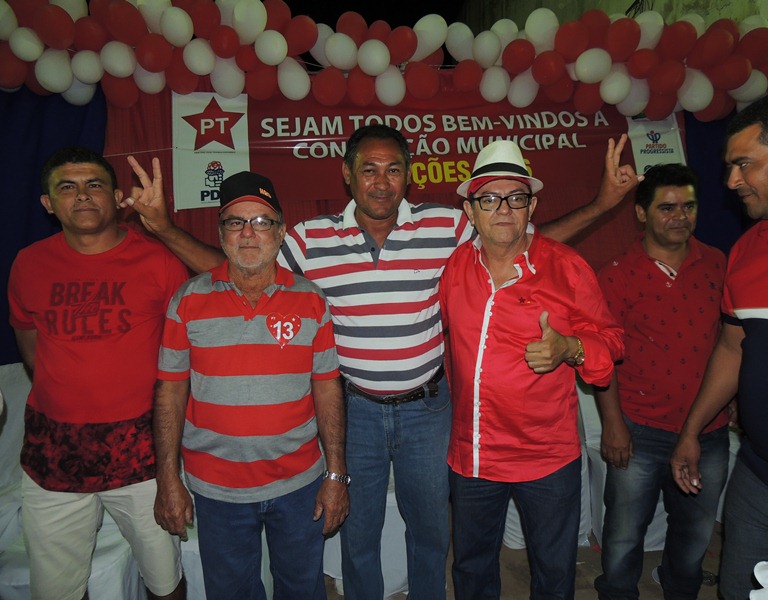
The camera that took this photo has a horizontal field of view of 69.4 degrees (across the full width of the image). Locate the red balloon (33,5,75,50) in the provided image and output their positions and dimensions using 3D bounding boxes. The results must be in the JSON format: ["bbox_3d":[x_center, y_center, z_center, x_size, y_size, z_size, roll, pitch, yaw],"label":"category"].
[{"bbox_3d":[-1.559,-1.287,2.620,0.175,0.190,0.185,-1,9,0],"label":"red balloon"}]

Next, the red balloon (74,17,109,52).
[{"bbox_3d":[-1.355,-1.230,2.570,0.145,0.155,0.160,0,6,0],"label":"red balloon"}]

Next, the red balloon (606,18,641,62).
[{"bbox_3d":[1.116,-1.207,2.580,0.148,0.185,0.150,5,6,-1],"label":"red balloon"}]

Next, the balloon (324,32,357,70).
[{"bbox_3d":[-0.194,-1.131,2.530,0.150,0.165,0.160,0,6,0],"label":"balloon"}]

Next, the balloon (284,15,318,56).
[{"bbox_3d":[-0.380,-1.223,2.570,0.145,0.180,0.150,10,6,-1],"label":"balloon"}]

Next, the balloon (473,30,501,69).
[{"bbox_3d":[0.536,-1.310,2.900,0.147,0.182,0.160,-1,9,0],"label":"balloon"}]

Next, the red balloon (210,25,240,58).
[{"bbox_3d":[-0.720,-1.172,2.520,0.138,0.150,0.155,0,6,0],"label":"red balloon"}]

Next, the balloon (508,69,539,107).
[{"bbox_3d":[0.729,-1.111,2.900,0.160,0.185,0.165,-1,9,0],"label":"balloon"}]

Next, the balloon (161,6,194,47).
[{"bbox_3d":[-1.075,-1.417,2.880,0.172,0.195,0.172,-1,5,0],"label":"balloon"}]

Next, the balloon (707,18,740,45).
[{"bbox_3d":[1.617,-1.244,2.650,0.145,0.180,0.150,20,6,-2],"label":"balloon"}]

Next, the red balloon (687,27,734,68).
[{"bbox_3d":[1.719,-1.324,2.920,0.220,0.175,0.175,-44,-4,14],"label":"red balloon"}]

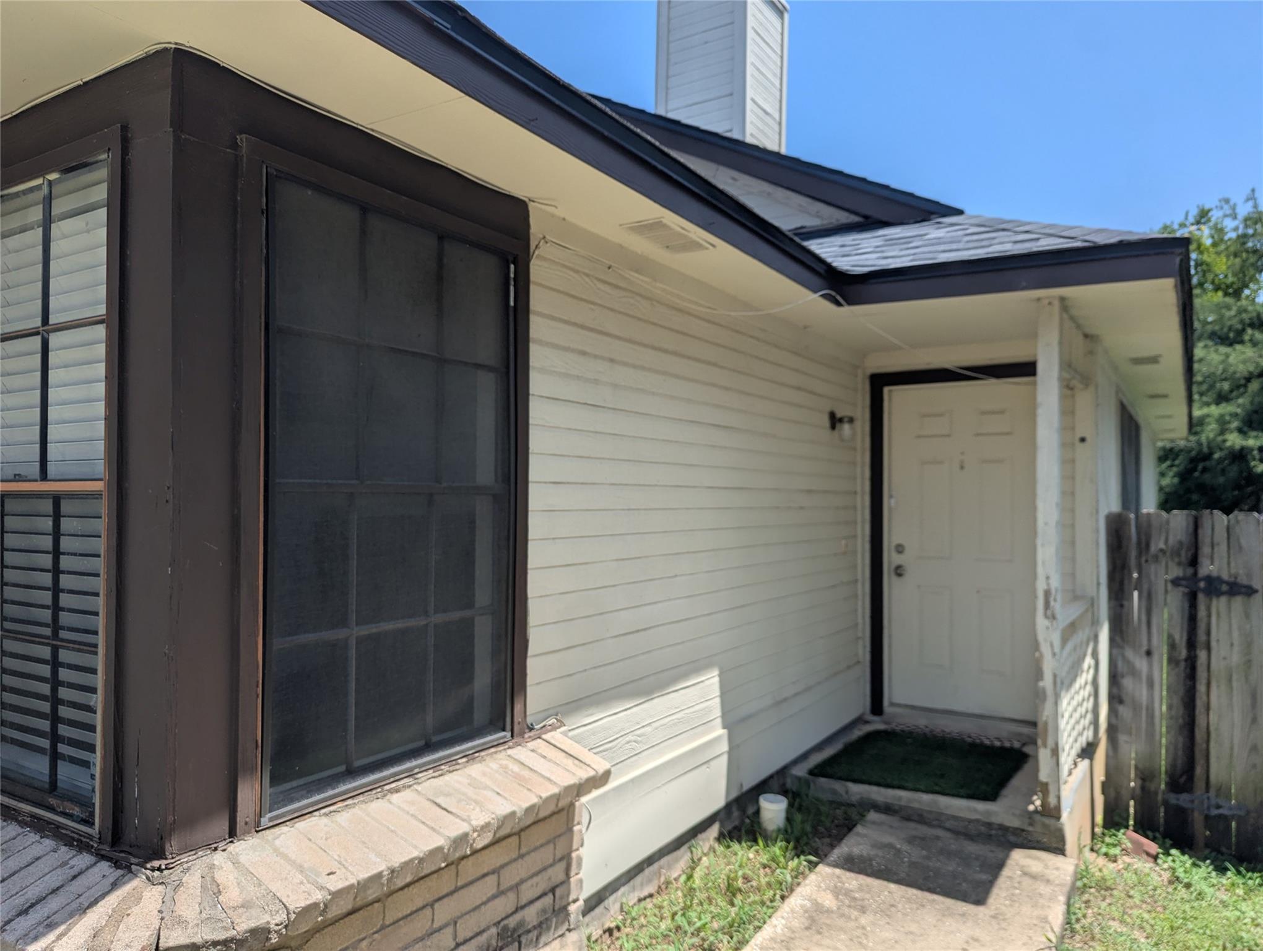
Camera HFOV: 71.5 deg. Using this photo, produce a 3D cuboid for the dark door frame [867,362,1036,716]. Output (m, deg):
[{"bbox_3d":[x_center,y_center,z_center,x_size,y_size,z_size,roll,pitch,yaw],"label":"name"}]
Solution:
[{"bbox_3d":[2.016,0.437,5.348,1.090,2.180,0.110,-1,-2,33],"label":"dark door frame"}]

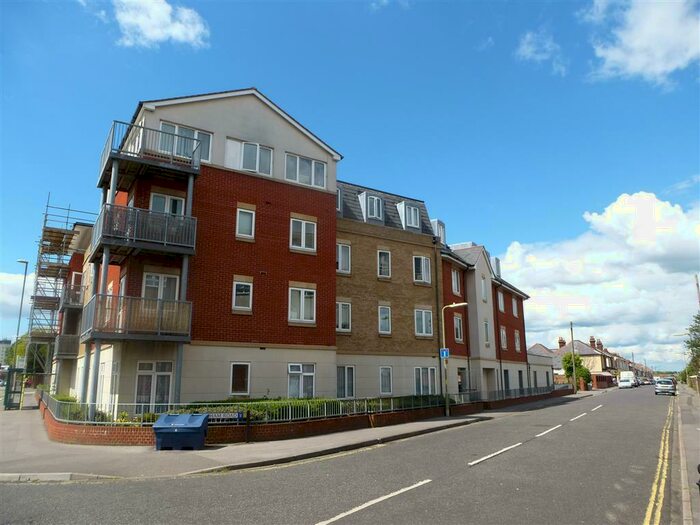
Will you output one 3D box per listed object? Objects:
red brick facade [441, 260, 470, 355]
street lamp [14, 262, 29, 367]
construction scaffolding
[{"bbox_3d":[5.834,2.771,28.372,0.800,5.400,4.400,-8,-15,32],"label":"red brick facade"},{"bbox_3d":[-24.503,4.888,35.775,0.750,10.200,0.300,8,-15,-32],"label":"street lamp"},{"bbox_3d":[-18.577,2.546,30.832,2.900,12.400,6.000,8,-15,-32],"label":"construction scaffolding"}]

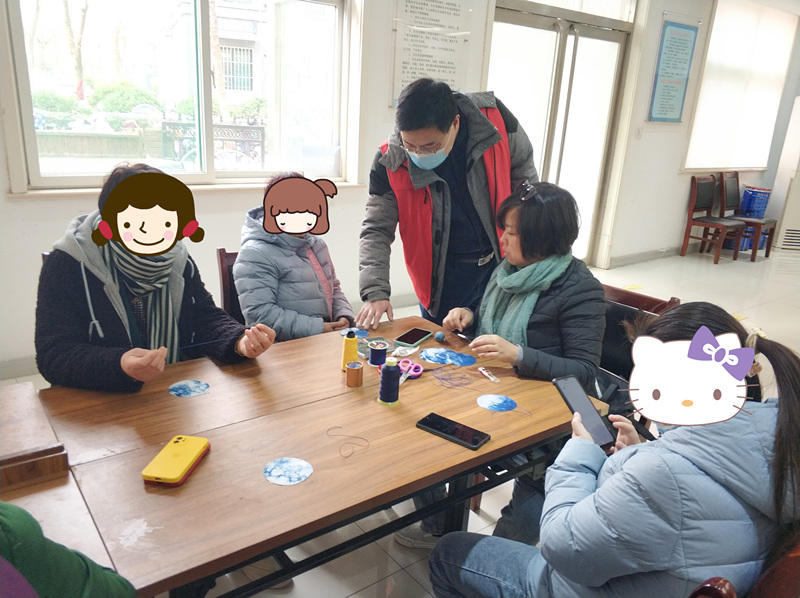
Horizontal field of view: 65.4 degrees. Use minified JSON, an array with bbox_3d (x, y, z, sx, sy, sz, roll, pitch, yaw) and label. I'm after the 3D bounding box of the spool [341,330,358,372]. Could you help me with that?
[{"bbox_3d":[-0.138,0.146,1.756,0.052,0.111,0.052,3,17,0],"label":"spool"}]

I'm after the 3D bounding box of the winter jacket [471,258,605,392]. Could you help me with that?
[{"bbox_3d":[0.457,0.133,2.025,0.410,0.580,0.510,-10,21,-36],"label":"winter jacket"}]

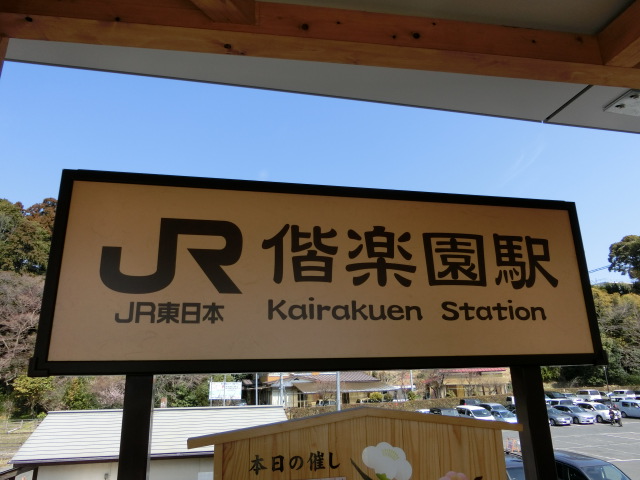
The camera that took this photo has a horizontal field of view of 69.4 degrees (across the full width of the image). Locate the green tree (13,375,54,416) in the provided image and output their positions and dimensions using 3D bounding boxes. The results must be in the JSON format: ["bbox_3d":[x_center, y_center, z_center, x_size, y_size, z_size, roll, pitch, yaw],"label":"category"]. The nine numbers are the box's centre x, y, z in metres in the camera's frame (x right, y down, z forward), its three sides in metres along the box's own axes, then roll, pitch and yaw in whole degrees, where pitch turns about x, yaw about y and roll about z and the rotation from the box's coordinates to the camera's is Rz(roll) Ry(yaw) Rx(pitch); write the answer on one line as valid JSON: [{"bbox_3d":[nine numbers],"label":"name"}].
[{"bbox_3d":[-37.612,20.788,61.221,4.800,5.400,4.800,8,-19,-29],"label":"green tree"}]

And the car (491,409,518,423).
[{"bbox_3d":[15.928,15.583,40.380,1.670,1.460,4.100,3,-17,-15],"label":"car"}]

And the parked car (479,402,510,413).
[{"bbox_3d":[18.080,17.719,47.729,1.700,1.500,4.400,3,-17,-15],"label":"parked car"}]

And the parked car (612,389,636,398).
[{"bbox_3d":[44.541,23.022,67.766,1.600,1.850,3.700,1,-17,-9],"label":"parked car"}]

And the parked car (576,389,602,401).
[{"bbox_3d":[39.660,23.237,68.225,1.600,1.880,3.700,1,-17,-9],"label":"parked car"}]

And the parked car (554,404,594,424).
[{"bbox_3d":[23.543,16.349,43.414,1.710,1.450,4.500,3,-17,-15],"label":"parked car"}]

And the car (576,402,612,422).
[{"bbox_3d":[26.174,16.401,44.052,1.740,1.620,4.300,3,-17,-15],"label":"car"}]

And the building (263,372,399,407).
[{"bbox_3d":[2.376,22.647,70.701,16.500,5.800,10.500,5,-18,-20],"label":"building"}]

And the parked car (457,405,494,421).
[{"bbox_3d":[13.729,15.527,40.437,1.740,1.680,4.500,3,-17,-15],"label":"parked car"}]

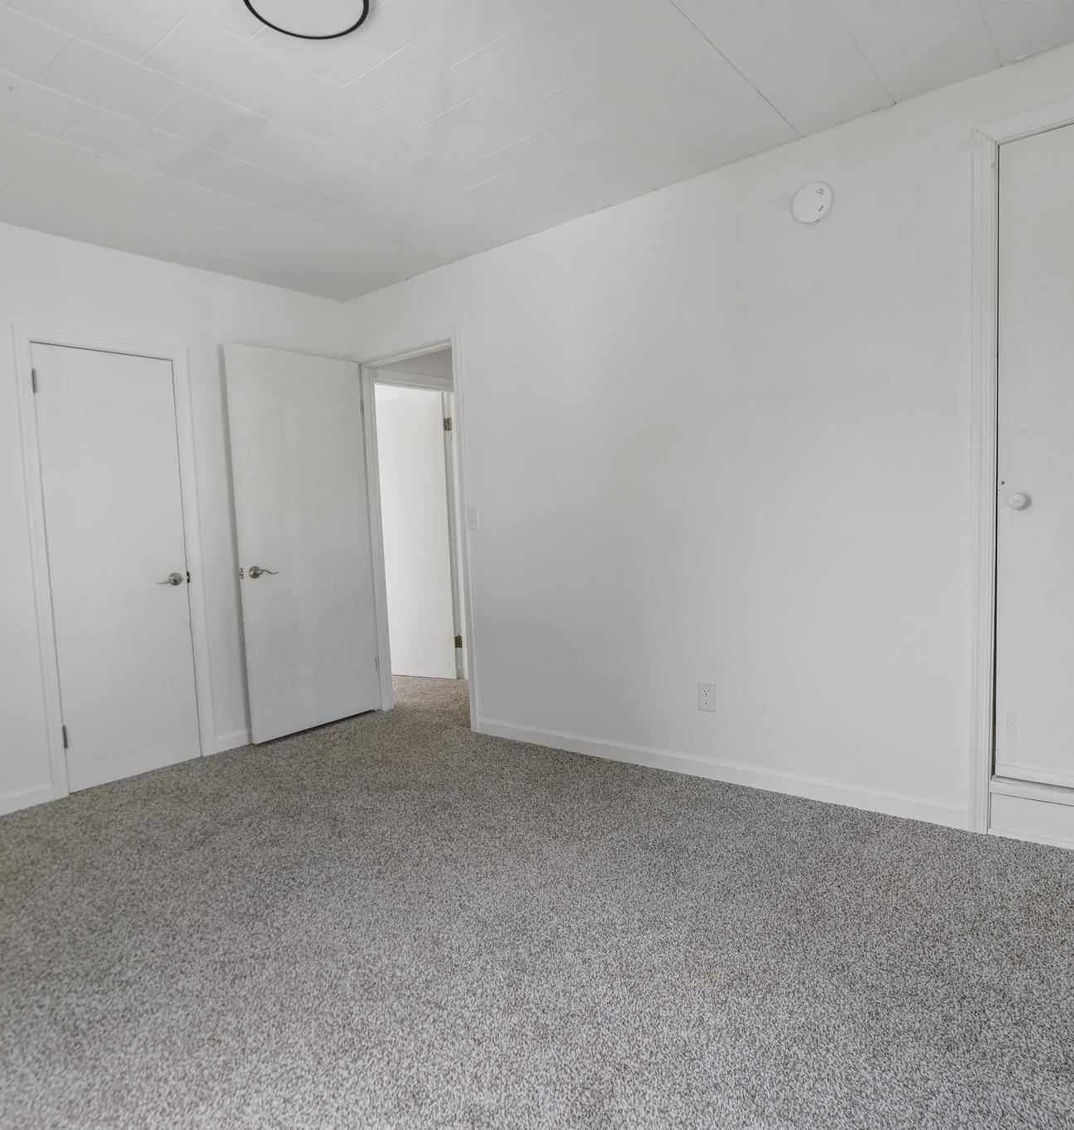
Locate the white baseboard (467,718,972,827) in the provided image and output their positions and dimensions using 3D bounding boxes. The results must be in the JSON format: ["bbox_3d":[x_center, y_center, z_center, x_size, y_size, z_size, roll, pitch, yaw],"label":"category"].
[{"bbox_3d":[0.582,0.876,3.354,2.358,0.075,0.018,1,5,39],"label":"white baseboard"}]

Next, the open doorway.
[{"bbox_3d":[-0.633,-0.126,4.331,0.716,2.040,0.120,1,5,39],"label":"open doorway"}]

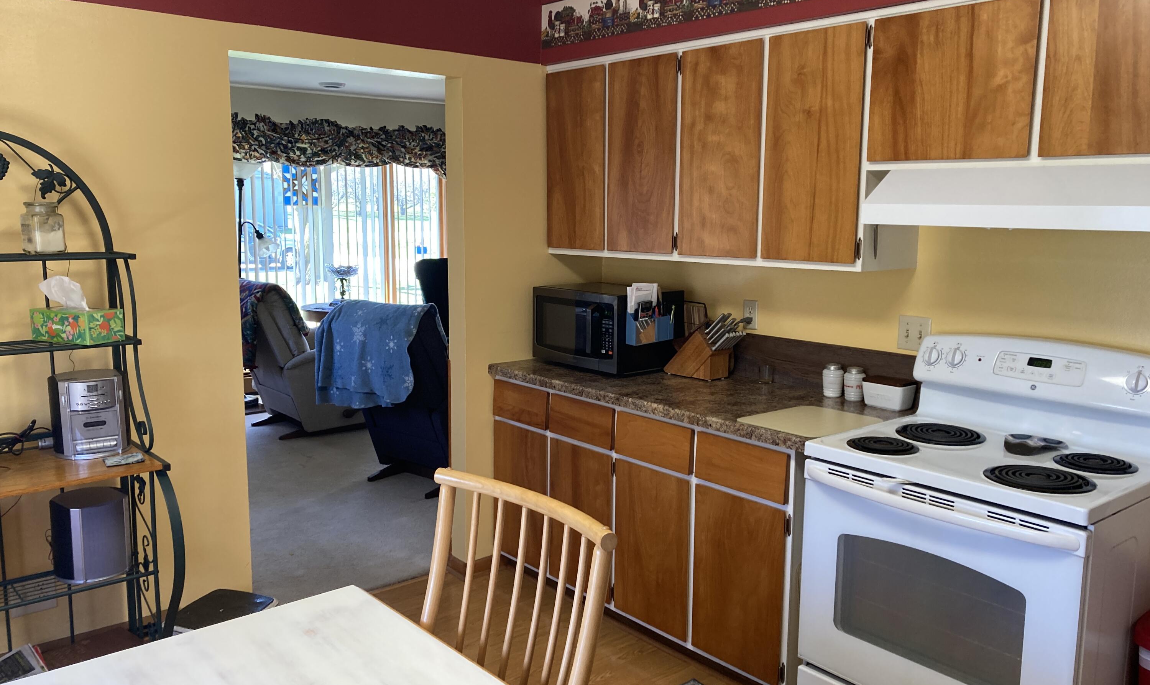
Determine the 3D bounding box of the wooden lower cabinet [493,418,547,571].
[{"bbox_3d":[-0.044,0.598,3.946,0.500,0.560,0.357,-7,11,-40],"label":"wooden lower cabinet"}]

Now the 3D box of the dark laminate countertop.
[{"bbox_3d":[0.390,0.173,3.458,0.630,0.042,1.568,-7,11,-40],"label":"dark laminate countertop"}]

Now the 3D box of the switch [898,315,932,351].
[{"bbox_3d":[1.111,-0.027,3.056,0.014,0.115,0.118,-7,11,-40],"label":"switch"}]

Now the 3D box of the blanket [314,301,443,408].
[{"bbox_3d":[-0.992,0.056,5.022,0.830,0.590,0.360,7,11,37],"label":"blanket"}]

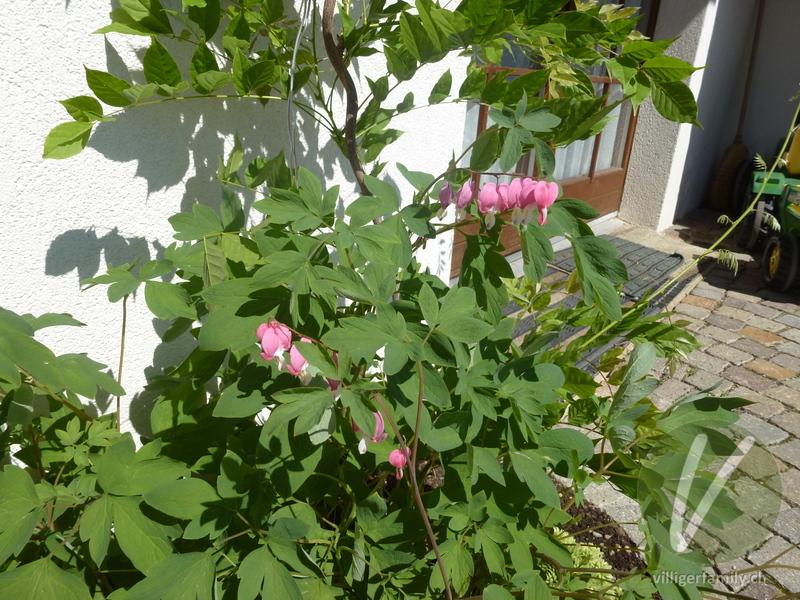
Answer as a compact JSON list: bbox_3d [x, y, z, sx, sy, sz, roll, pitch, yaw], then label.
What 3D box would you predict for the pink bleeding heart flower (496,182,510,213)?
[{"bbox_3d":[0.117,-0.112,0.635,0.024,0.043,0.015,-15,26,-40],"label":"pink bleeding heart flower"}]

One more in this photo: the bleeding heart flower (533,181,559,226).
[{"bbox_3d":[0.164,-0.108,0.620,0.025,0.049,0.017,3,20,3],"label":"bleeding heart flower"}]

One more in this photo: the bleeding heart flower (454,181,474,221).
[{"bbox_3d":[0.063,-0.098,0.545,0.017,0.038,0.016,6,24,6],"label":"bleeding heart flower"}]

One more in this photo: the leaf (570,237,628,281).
[{"bbox_3d":[0.204,-0.043,0.570,0.050,0.031,0.034,12,25,19],"label":"leaf"}]

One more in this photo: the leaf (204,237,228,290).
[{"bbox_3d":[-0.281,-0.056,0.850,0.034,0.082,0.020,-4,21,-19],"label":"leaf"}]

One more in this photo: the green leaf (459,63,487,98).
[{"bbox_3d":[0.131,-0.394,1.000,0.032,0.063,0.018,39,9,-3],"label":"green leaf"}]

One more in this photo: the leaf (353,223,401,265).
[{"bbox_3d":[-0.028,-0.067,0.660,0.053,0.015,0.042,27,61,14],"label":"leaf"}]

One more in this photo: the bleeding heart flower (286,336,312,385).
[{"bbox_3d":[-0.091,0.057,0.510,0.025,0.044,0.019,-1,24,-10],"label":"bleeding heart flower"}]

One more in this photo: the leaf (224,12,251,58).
[{"bbox_3d":[-0.246,-0.404,0.840,0.042,0.070,0.030,-7,23,-24],"label":"leaf"}]

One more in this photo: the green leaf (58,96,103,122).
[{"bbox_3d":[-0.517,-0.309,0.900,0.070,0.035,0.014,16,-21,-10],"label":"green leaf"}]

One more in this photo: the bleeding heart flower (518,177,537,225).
[{"bbox_3d":[0.107,-0.082,0.460,0.020,0.037,0.021,7,21,12],"label":"bleeding heart flower"}]

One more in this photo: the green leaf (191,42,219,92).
[{"bbox_3d":[-0.289,-0.345,0.820,0.044,0.076,0.030,-8,23,-26],"label":"green leaf"}]

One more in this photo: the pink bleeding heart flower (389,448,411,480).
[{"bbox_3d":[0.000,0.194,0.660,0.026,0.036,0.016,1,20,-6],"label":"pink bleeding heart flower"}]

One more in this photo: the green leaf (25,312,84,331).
[{"bbox_3d":[-0.436,0.027,0.700,0.068,0.013,0.035,-13,28,-32],"label":"green leaf"}]

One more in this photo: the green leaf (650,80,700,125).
[{"bbox_3d":[0.367,-0.262,0.740,0.066,0.062,0.030,12,23,22],"label":"green leaf"}]

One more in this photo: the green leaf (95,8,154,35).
[{"bbox_3d":[-0.367,-0.371,0.740,0.080,0.036,0.040,-10,24,-30],"label":"green leaf"}]

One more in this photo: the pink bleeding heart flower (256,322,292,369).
[{"bbox_3d":[-0.102,0.036,0.450,0.029,0.037,0.026,-2,21,-13],"label":"pink bleeding heart flower"}]

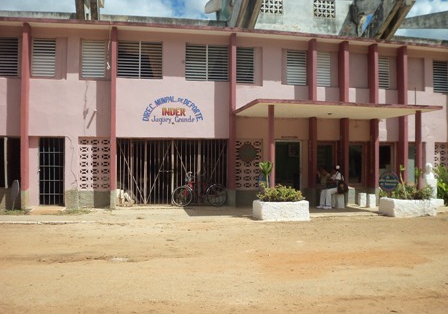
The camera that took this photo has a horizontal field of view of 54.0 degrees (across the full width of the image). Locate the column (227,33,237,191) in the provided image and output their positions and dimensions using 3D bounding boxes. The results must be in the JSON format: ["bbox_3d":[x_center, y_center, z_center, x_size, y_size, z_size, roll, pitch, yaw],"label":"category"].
[{"bbox_3d":[0.302,-1.440,14.554,0.150,5.196,0.400,0,-1,-11],"label":"column"}]

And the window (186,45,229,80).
[{"bbox_3d":[-0.553,-3.157,14.702,1.437,1.270,0.100,0,0,-11],"label":"window"}]

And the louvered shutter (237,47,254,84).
[{"bbox_3d":[0.685,-3.093,14.955,0.705,1.241,0.100,0,-1,-11],"label":"louvered shutter"}]

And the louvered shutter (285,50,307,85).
[{"bbox_3d":[2.525,-3.106,15.311,0.733,1.235,0.100,0,0,-11],"label":"louvered shutter"}]

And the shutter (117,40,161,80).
[{"bbox_3d":[-2.709,-3.131,14.296,1.442,1.183,0.100,0,-1,-11],"label":"shutter"}]

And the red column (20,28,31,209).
[{"bbox_3d":[-6.020,-1.222,13.345,0.137,5.482,0.480,0,0,-11],"label":"red column"}]

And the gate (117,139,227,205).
[{"bbox_3d":[-1.657,0.507,14.514,3.632,2.201,0.120,0,-1,-11],"label":"gate"}]

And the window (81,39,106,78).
[{"bbox_3d":[-4.140,-3.132,13.992,0.720,1.208,0.100,0,0,-11],"label":"window"}]

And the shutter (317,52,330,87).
[{"bbox_3d":[3.446,-3.072,15.474,0.609,1.224,0.100,0,-1,-11],"label":"shutter"}]

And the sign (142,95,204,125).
[{"bbox_3d":[-1.652,-1.526,14.444,2.012,0.952,0.040,0,0,-11],"label":"sign"}]

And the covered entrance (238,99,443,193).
[{"bbox_3d":[3.546,-0.002,14.025,5.746,3.085,2.600,0,-1,-11],"label":"covered entrance"}]

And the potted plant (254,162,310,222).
[{"bbox_3d":[1.521,0.891,11.773,1.291,1.538,0.900,0,-1,-11],"label":"potted plant"}]

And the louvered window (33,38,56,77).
[{"bbox_3d":[-5.623,-3.101,13.768,0.695,1.230,0.100,0,-1,-11],"label":"louvered window"}]

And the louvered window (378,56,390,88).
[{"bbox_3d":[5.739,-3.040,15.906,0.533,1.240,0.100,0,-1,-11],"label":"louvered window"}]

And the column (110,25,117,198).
[{"bbox_3d":[-3.453,-1.454,13.848,0.150,5.174,0.400,0,-1,-11],"label":"column"}]

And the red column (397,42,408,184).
[{"bbox_3d":[6.377,-1.114,15.799,0.145,5.589,0.480,0,0,-11],"label":"red column"}]

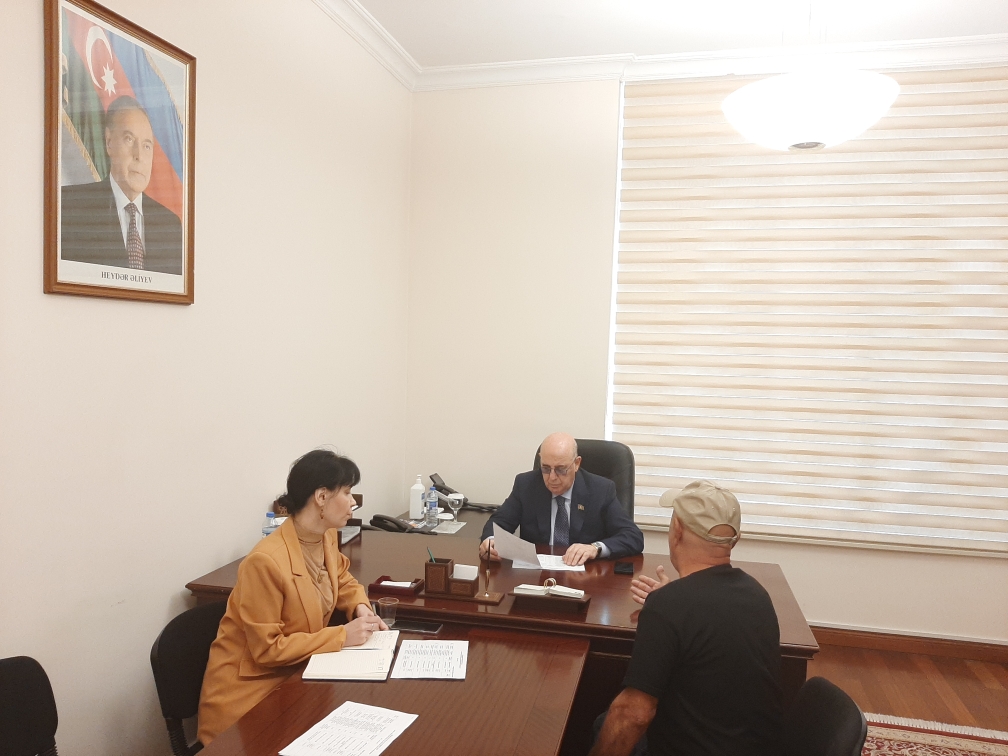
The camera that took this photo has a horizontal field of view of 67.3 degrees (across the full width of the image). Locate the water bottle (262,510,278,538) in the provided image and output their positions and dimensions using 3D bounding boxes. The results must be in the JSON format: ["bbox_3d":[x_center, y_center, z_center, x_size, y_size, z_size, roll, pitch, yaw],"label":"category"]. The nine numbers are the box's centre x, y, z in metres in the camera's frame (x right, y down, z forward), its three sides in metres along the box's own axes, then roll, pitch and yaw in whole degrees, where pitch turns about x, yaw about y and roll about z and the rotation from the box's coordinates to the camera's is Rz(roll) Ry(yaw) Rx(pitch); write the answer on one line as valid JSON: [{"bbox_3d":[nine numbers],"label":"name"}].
[{"bbox_3d":[-0.942,0.646,3.049,0.064,0.210,0.064,2,3,14],"label":"water bottle"}]

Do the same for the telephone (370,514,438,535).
[{"bbox_3d":[-0.510,0.720,3.845,0.230,0.090,0.180,3,3,24],"label":"telephone"}]

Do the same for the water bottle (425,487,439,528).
[{"bbox_3d":[-0.372,0.662,3.931,0.062,0.205,0.062,2,3,14],"label":"water bottle"}]

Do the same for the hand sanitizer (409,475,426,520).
[{"bbox_3d":[-0.466,0.634,4.054,0.070,0.245,0.085,3,3,29],"label":"hand sanitizer"}]

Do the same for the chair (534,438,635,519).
[{"bbox_3d":[0.341,0.929,3.688,0.660,1.200,0.700,2,3,14],"label":"chair"}]

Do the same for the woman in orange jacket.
[{"bbox_3d":[-0.643,0.912,2.327,0.700,1.310,0.510,3,3,22],"label":"woman in orange jacket"}]

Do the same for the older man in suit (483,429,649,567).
[{"bbox_3d":[0.297,0.893,3.471,0.680,1.290,0.780,2,3,12],"label":"older man in suit"}]

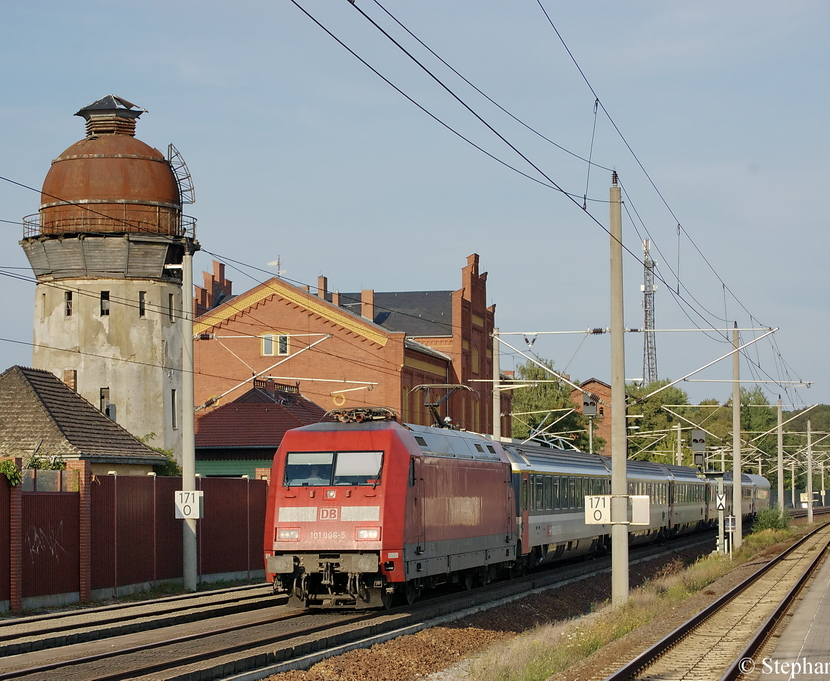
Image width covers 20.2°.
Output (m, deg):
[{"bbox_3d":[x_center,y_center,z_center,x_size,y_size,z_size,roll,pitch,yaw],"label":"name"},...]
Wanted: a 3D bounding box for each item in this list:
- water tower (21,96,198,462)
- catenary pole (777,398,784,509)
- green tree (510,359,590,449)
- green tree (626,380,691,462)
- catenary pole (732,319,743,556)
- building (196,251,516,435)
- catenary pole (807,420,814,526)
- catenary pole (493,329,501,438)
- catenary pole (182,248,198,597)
[{"bbox_3d":[-15.223,-0.922,116.315,8.800,22.820,8.800,-1,-4,11],"label":"water tower"},{"bbox_3d":[27.956,9.447,178.259,0.400,10.333,0.400,-1,-4,11],"label":"catenary pole"},{"bbox_3d":[11.878,8.779,199.853,8.200,14.495,8.200,-1,-4,11],"label":"green tree"},{"bbox_3d":[29.761,13.223,284.741,9.000,16.689,9.000,-1,-4,11],"label":"green tree"},{"bbox_3d":[16.914,5.068,122.228,0.420,11.846,0.420,-1,-4,11],"label":"catenary pole"},{"bbox_3d":[-4.415,3.637,151.663,17.300,18.311,42.000,-1,-4,11],"label":"building"},{"bbox_3d":[38.632,12.862,227.640,0.420,10.094,0.420,-1,-4,11],"label":"catenary pole"},{"bbox_3d":[4.406,5.163,124.429,0.380,11.636,0.380,-1,-4,11],"label":"catenary pole"},{"bbox_3d":[-6.498,2.170,67.304,0.390,10.108,0.390,0,-4,0],"label":"catenary pole"}]

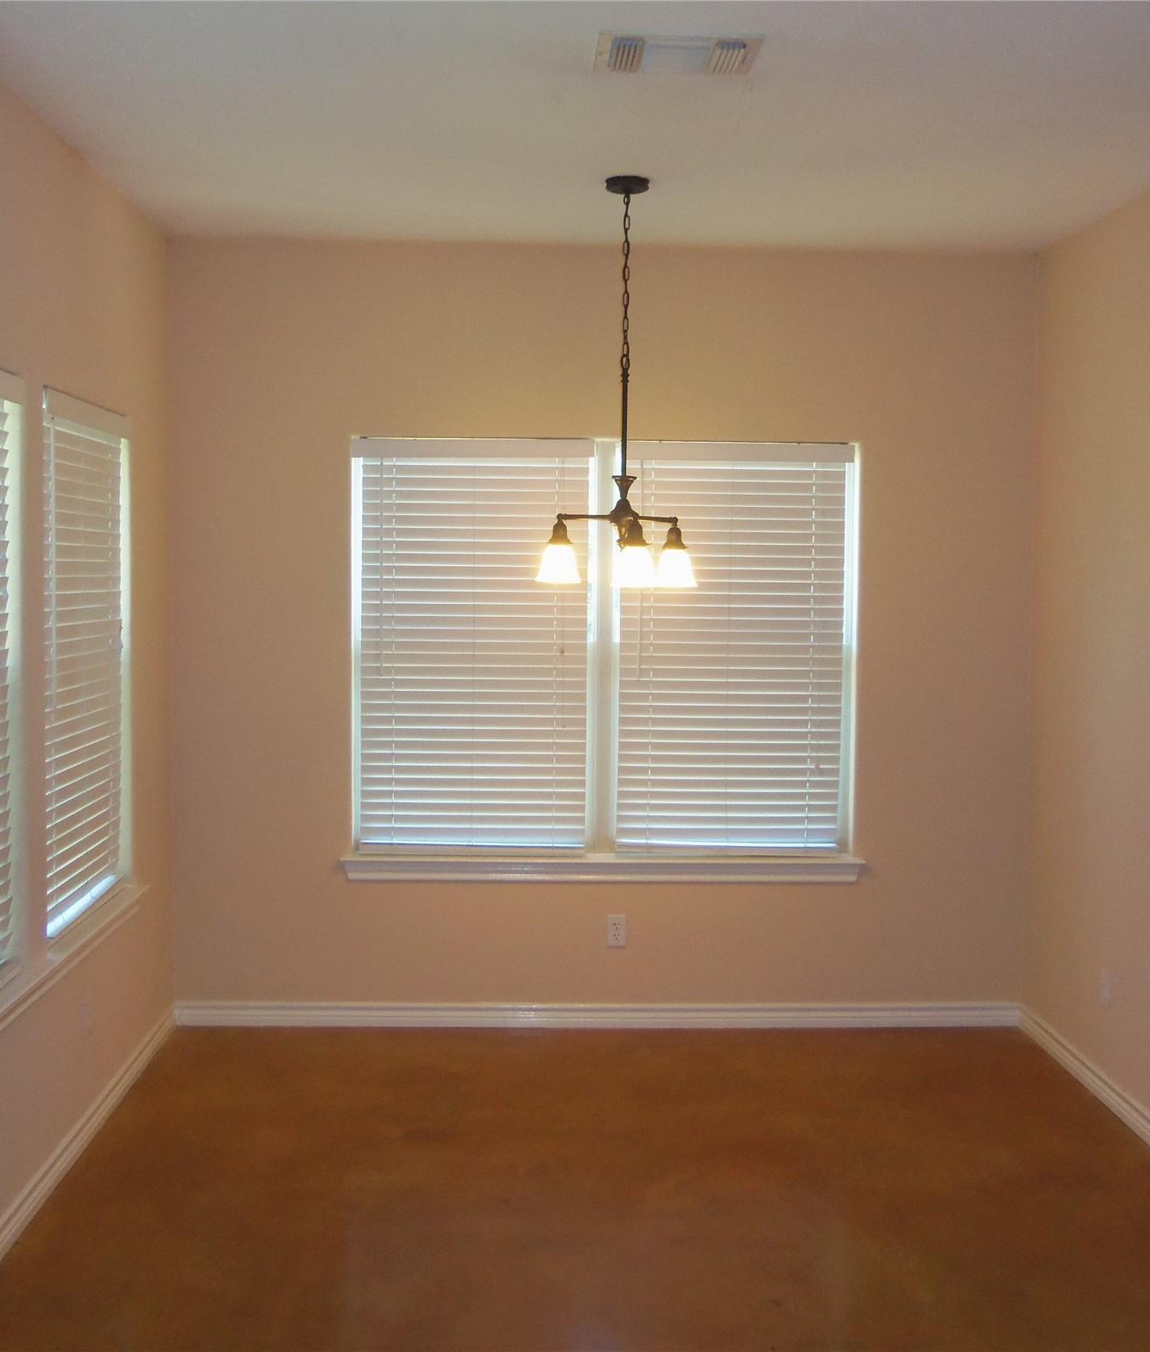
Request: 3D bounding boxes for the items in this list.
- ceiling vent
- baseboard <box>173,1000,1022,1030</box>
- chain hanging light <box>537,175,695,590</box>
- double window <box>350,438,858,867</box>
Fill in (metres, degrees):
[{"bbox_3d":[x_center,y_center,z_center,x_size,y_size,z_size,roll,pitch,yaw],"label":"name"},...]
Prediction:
[{"bbox_3d":[0.221,-1.349,3.166,0.348,0.022,0.240,0,4,-2],"label":"ceiling vent"},{"bbox_3d":[0.094,1.218,5.225,3.029,0.089,0.018,0,4,-2],"label":"baseboard"},{"bbox_3d":[0.129,-0.840,4.225,0.464,1.171,0.460,0,4,-2],"label":"chain hanging light"},{"bbox_3d":[0.107,-0.087,5.174,1.788,1.465,0.090,0,4,-2],"label":"double window"}]

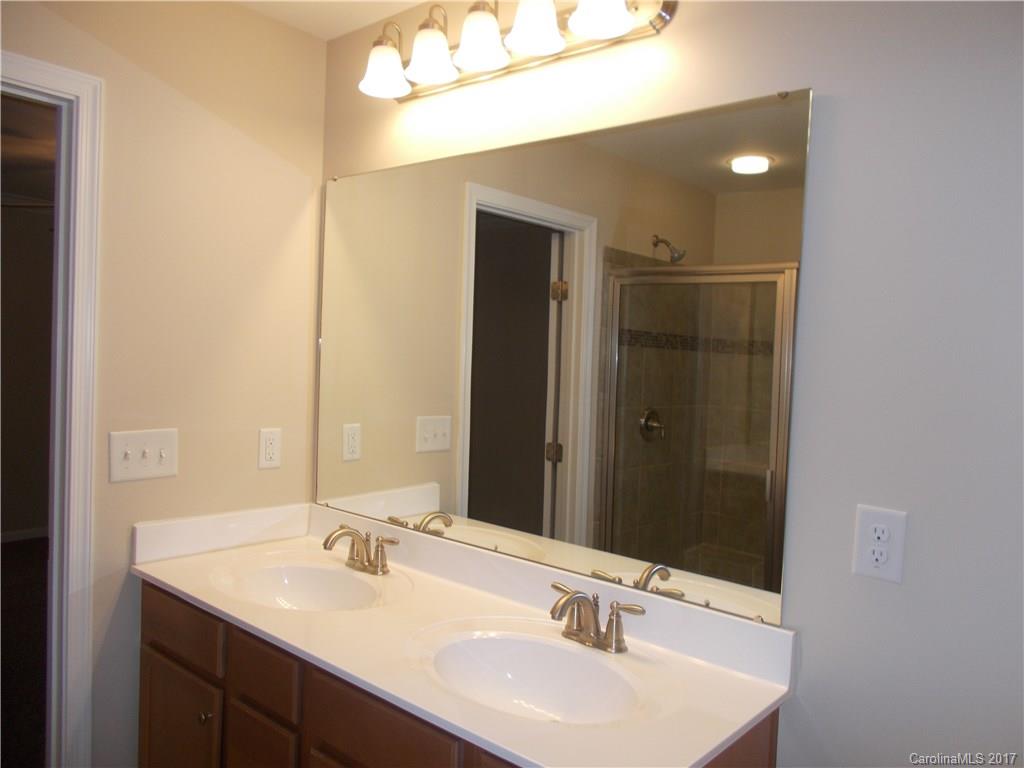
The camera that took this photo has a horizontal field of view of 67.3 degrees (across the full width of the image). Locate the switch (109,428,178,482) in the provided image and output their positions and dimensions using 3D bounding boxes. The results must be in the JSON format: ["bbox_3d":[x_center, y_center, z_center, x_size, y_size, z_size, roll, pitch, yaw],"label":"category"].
[{"bbox_3d":[-0.962,0.187,2.017,0.016,0.126,0.172,5,3,41],"label":"switch"}]

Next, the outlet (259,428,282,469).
[{"bbox_3d":[-0.723,0.193,2.301,0.010,0.117,0.071,5,3,41],"label":"outlet"}]

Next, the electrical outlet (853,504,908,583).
[{"bbox_3d":[0.636,0.278,1.332,0.079,0.124,0.010,5,3,41],"label":"electrical outlet"}]

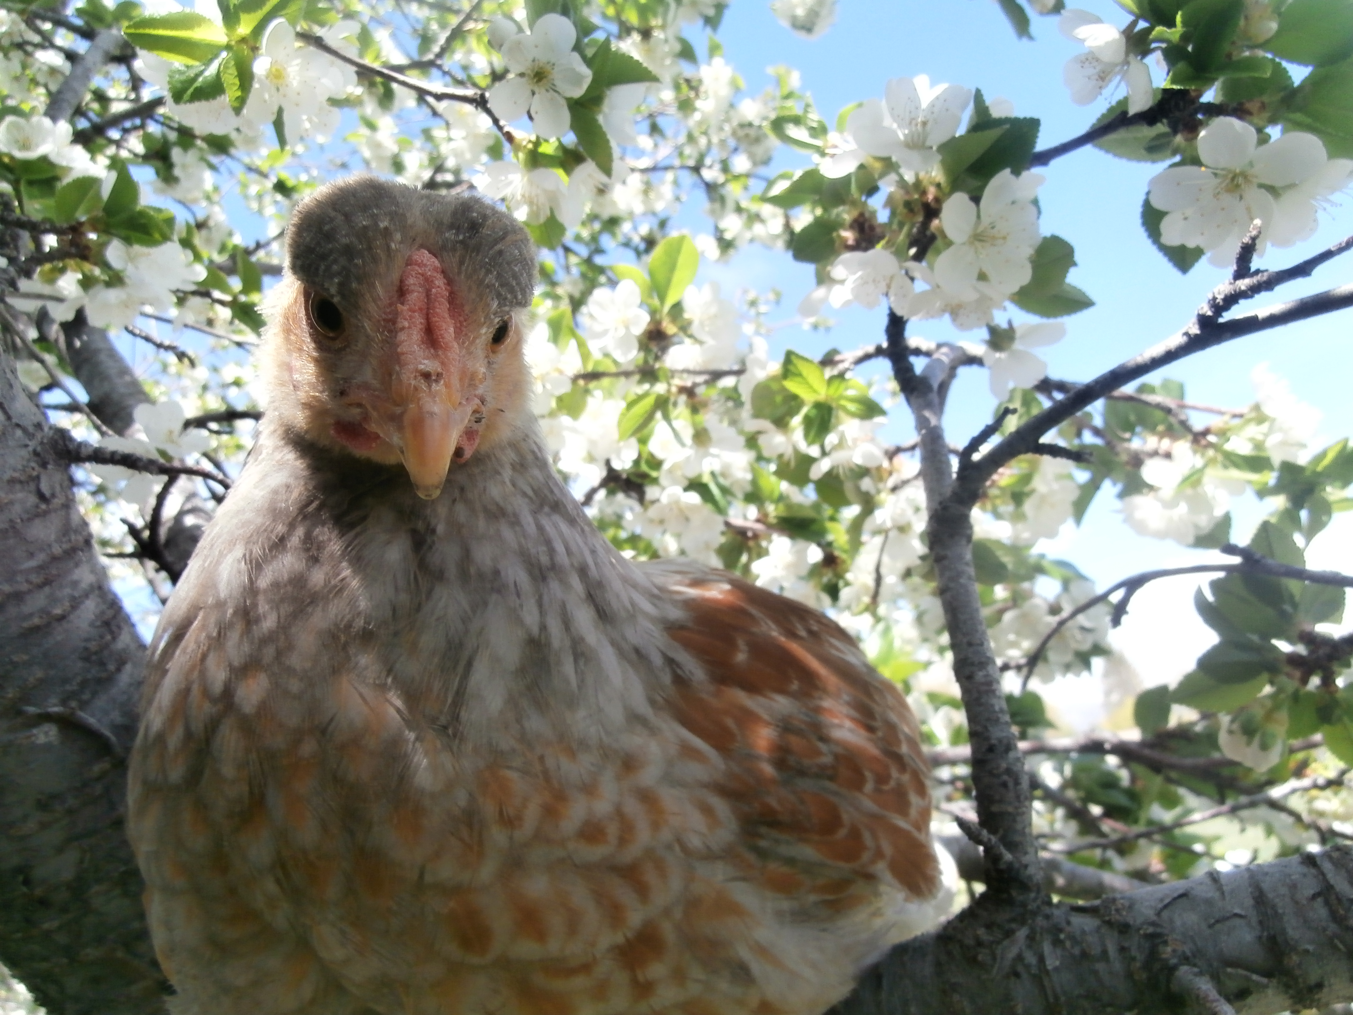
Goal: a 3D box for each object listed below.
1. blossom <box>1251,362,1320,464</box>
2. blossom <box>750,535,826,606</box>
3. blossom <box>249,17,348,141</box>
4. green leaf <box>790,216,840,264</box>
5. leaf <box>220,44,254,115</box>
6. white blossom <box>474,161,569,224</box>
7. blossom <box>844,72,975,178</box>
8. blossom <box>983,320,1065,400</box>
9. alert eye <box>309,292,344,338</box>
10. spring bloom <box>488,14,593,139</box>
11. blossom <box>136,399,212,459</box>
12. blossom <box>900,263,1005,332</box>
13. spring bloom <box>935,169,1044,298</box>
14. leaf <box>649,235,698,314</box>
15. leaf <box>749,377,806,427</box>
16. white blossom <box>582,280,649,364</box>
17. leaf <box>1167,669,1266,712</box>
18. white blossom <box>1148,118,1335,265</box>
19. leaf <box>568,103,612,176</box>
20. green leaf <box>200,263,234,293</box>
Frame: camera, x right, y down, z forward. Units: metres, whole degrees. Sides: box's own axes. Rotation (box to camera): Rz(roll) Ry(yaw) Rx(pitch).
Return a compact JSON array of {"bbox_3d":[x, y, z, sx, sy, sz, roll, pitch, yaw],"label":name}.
[{"bbox_3d":[0.338,-0.052,0.520,0.037,0.055,0.032,4,-13,-17],"label":"blossom"},{"bbox_3d":[0.051,0.028,0.432,0.034,0.033,0.017,-3,5,12],"label":"blossom"},{"bbox_3d":[-0.156,-0.178,0.390,0.039,0.049,0.022,5,-14,-21],"label":"blossom"},{"bbox_3d":[0.041,-0.080,0.280,0.018,0.015,0.005,-27,36,-24],"label":"green leaf"},{"bbox_3d":[-0.181,-0.176,0.385,0.013,0.029,0.013,1,-13,-6],"label":"leaf"},{"bbox_3d":[-0.049,-0.101,0.302,0.032,0.017,0.027,-3,-46,11],"label":"white blossom"},{"bbox_3d":[0.062,-0.102,0.250,0.033,0.027,0.018,2,-30,-6],"label":"blossom"},{"bbox_3d":[0.107,-0.046,0.290,0.026,0.023,0.015,-8,-46,27],"label":"blossom"},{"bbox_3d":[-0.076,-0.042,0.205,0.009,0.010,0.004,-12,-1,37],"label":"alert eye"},{"bbox_3d":[-0.040,-0.126,0.277,0.033,0.036,0.014,2,17,-7],"label":"spring bloom"},{"bbox_3d":[-0.236,-0.037,0.440,0.035,0.026,0.022,2,-21,-5],"label":"blossom"},{"bbox_3d":[0.089,-0.069,0.302,0.034,0.017,0.029,0,-45,0],"label":"blossom"},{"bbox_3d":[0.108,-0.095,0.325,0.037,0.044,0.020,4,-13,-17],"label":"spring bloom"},{"bbox_3d":[-0.001,-0.119,0.480,0.022,0.039,0.012,13,-6,0],"label":"leaf"},{"bbox_3d":[0.053,-0.057,0.500,0.029,0.027,0.014,0,-13,0],"label":"leaf"},{"bbox_3d":[-0.025,-0.078,0.392,0.031,0.035,0.016,5,7,-19],"label":"white blossom"},{"bbox_3d":[0.214,0.072,0.370,0.040,0.007,0.020,-12,-47,-15],"label":"leaf"},{"bbox_3d":[0.115,-0.064,0.190,0.035,0.029,0.014,-2,11,6],"label":"white blossom"},{"bbox_3d":[-0.026,-0.110,0.280,0.013,0.024,0.006,-28,-9,16],"label":"leaf"},{"bbox_3d":[-0.201,-0.100,0.410,0.018,0.005,0.013,34,-66,-21],"label":"green leaf"}]

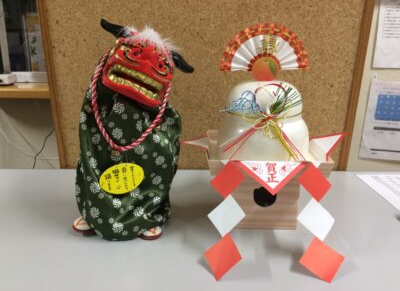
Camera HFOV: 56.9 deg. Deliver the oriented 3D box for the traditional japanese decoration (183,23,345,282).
[{"bbox_3d":[0.143,-0.026,0.767,0.345,0.430,0.360,1,17,0],"label":"traditional japanese decoration"}]

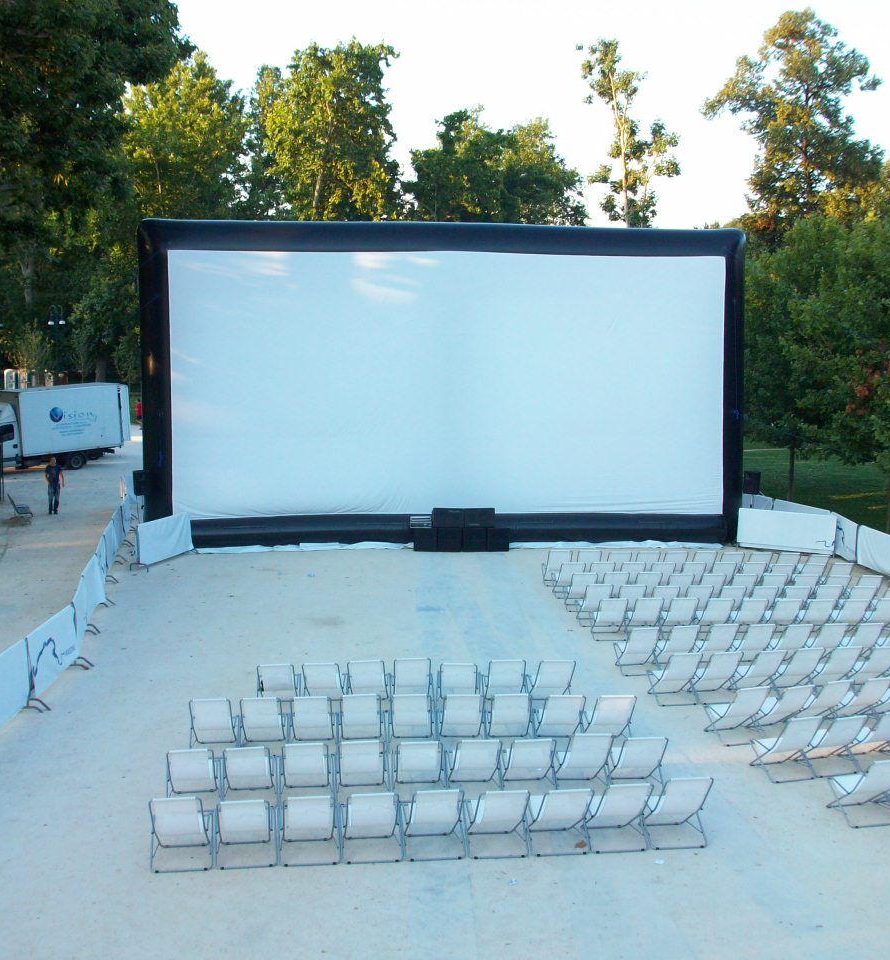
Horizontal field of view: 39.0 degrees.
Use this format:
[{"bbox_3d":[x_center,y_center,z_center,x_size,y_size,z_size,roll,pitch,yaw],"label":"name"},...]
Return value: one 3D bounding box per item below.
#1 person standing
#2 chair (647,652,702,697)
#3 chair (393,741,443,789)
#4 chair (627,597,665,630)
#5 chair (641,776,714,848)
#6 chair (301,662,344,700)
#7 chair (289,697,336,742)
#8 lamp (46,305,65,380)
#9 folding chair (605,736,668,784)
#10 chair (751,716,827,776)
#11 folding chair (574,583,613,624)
[{"bbox_3d":[-12.310,0.180,39.474,0.520,1.760,0.340,-1,7,-11],"label":"person standing"},{"bbox_3d":[3.402,2.882,18.632,0.615,0.819,0.849,-1,6,-12],"label":"chair"},{"bbox_3d":[-0.316,3.444,15.281,0.625,0.811,0.890,0,7,-3],"label":"chair"},{"bbox_3d":[3.485,2.381,21.956,0.600,0.802,0.874,0,6,-3],"label":"chair"},{"bbox_3d":[2.482,3.477,13.565,0.621,0.878,0.962,-1,6,-8],"label":"chair"},{"bbox_3d":[-1.819,2.976,18.344,0.621,0.838,0.930,-1,6,-7],"label":"chair"},{"bbox_3d":[-1.707,3.104,16.299,0.615,0.819,0.849,0,6,-3],"label":"chair"},{"bbox_3d":[-26.059,-8.116,84.774,1.200,7.300,0.450,-2,7,-17],"label":"lamp"},{"bbox_3d":[2.329,3.390,15.275,0.640,0.840,0.960,-1,7,-5],"label":"folding chair"},{"bbox_3d":[4.373,3.370,16.110,0.625,0.854,0.890,-2,7,-17],"label":"chair"},{"bbox_3d":[2.900,2.350,24.192,0.640,0.868,0.949,-1,7,-5],"label":"folding chair"}]

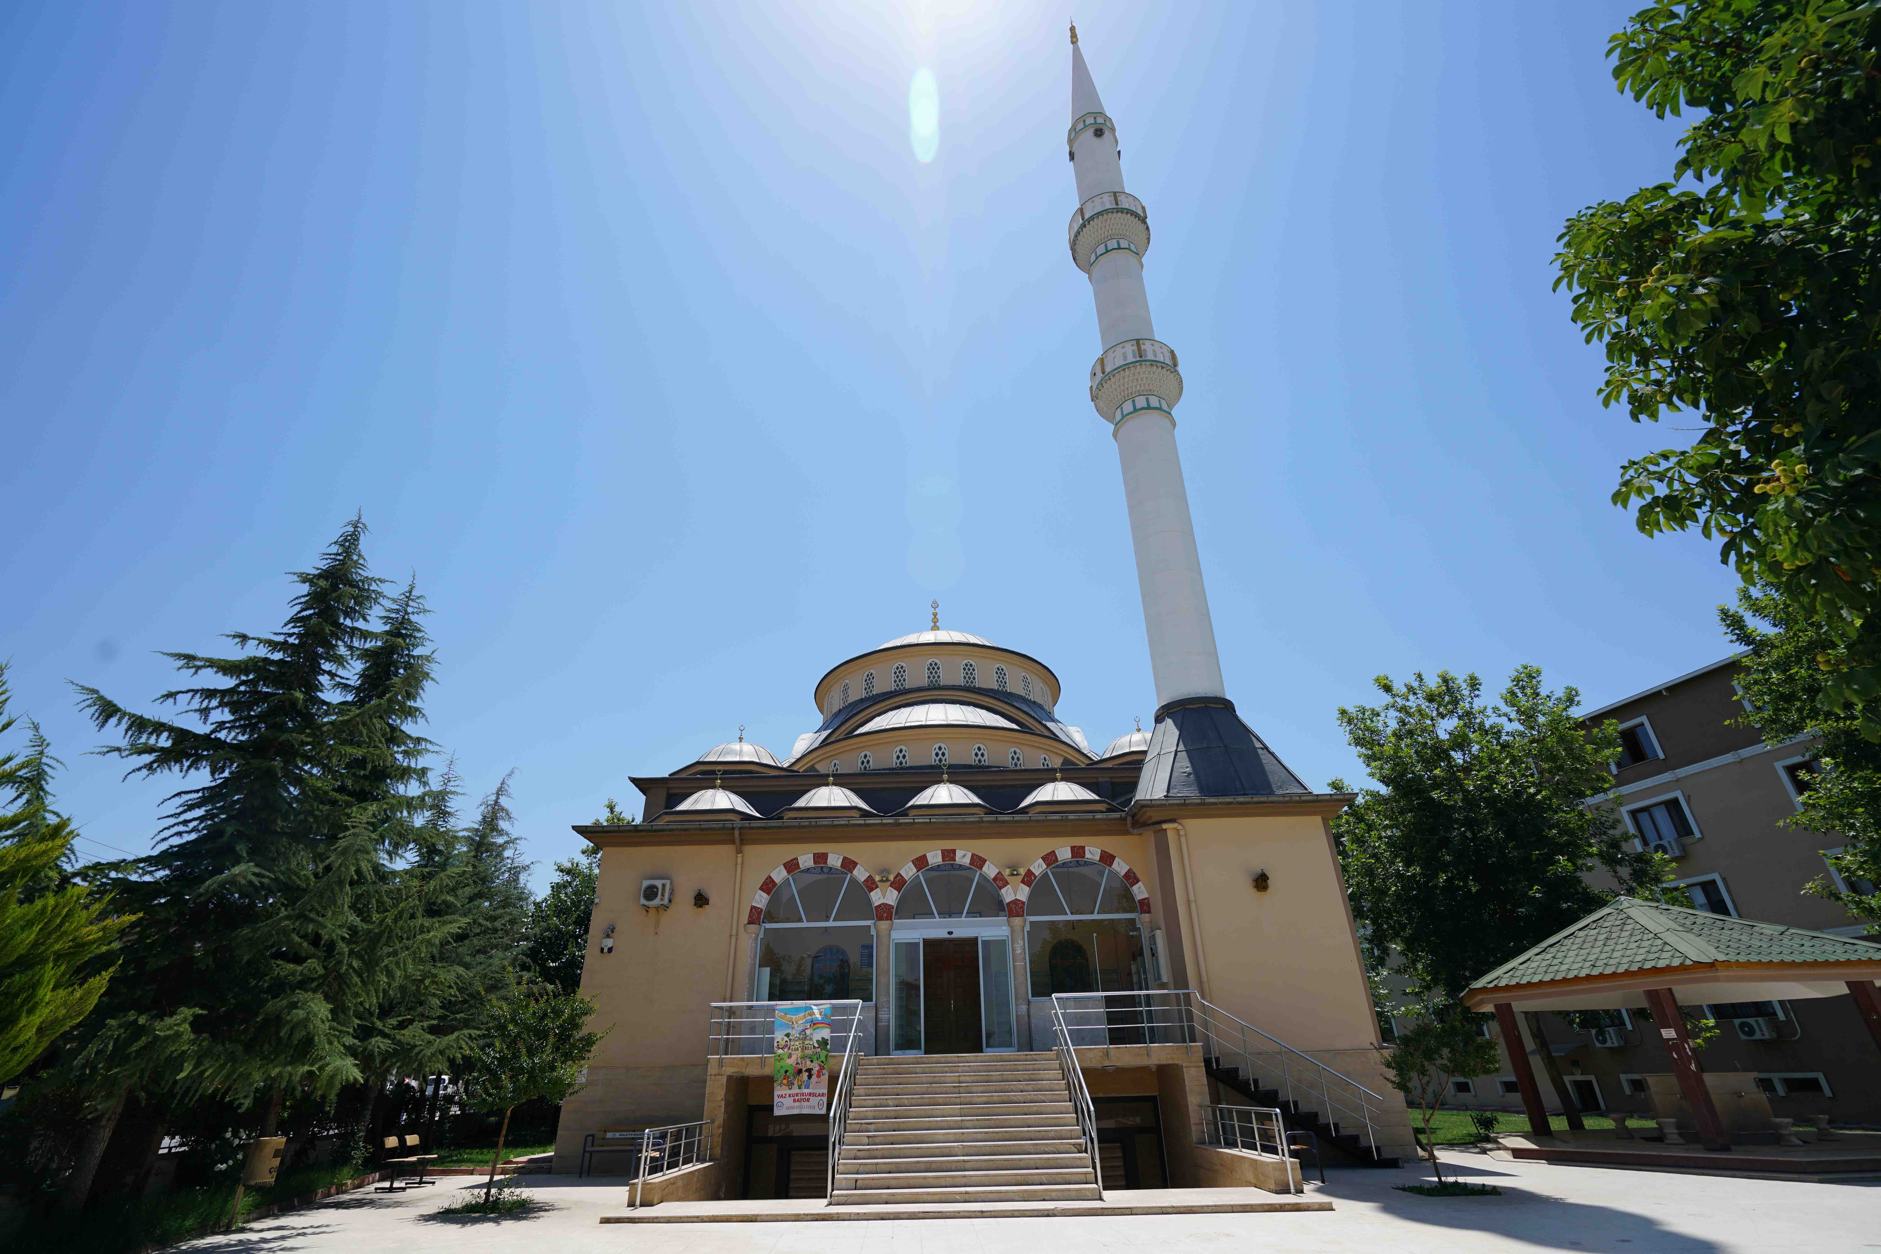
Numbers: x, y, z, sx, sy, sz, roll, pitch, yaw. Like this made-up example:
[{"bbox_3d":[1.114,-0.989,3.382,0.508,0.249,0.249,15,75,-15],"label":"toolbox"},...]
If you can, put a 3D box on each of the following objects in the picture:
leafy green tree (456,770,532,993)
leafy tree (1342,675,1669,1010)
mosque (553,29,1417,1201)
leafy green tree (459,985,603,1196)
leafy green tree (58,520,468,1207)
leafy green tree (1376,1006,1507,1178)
[{"bbox_3d":[-16.061,11.110,29.436,5.000,12.200,5.000,-1,-28,0],"label":"leafy green tree"},{"bbox_3d":[15.559,7.214,22.968,9.200,11.700,9.000,-1,-28,0],"label":"leafy tree"},{"bbox_3d":[0.027,-5.689,34.236,18.700,45.800,26.500,-1,-28,0],"label":"mosque"},{"bbox_3d":[-7.073,7.866,14.251,2.500,3.250,2.400,-1,-28,0],"label":"leafy green tree"},{"bbox_3d":[-14.038,3.356,16.891,9.800,13.800,9.400,-1,-28,0],"label":"leafy green tree"},{"bbox_3d":[8.172,7.467,13.484,2.000,2.550,1.900,-1,-28,0],"label":"leafy green tree"}]

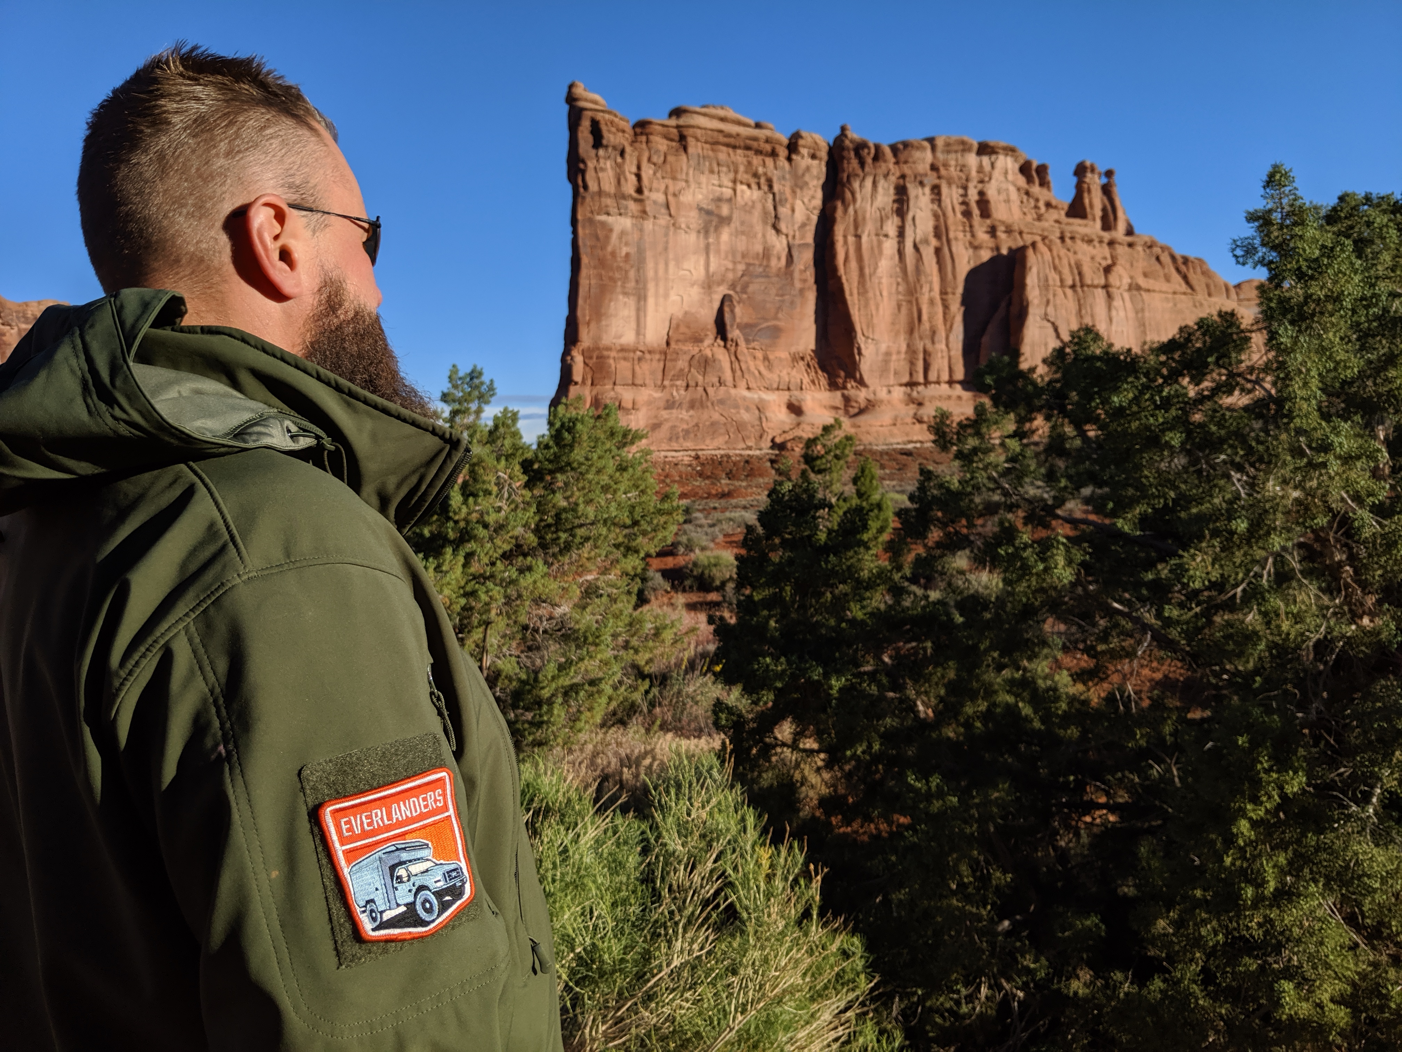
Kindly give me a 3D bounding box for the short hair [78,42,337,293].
[{"bbox_3d":[-0.334,-0.238,0.770,0.162,0.188,0.186,2,4,31],"label":"short hair"}]

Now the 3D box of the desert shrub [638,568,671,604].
[{"bbox_3d":[-0.682,0.843,15.300,0.560,0.506,0.530,0,3,0],"label":"desert shrub"}]

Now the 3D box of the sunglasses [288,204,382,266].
[{"bbox_3d":[-0.328,-0.206,0.790,0.142,0.046,0.140,2,4,31],"label":"sunglasses"}]

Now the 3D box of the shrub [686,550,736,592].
[{"bbox_3d":[0.154,0.661,16.200,0.780,0.641,0.720,0,3,0],"label":"shrub"}]

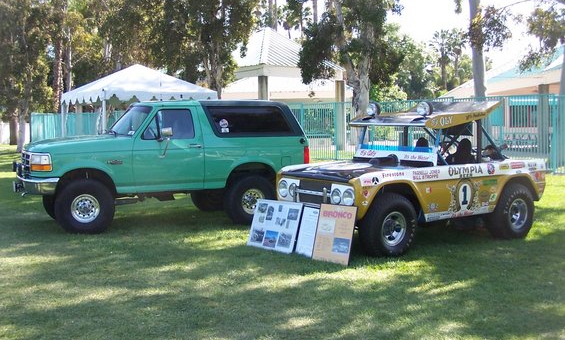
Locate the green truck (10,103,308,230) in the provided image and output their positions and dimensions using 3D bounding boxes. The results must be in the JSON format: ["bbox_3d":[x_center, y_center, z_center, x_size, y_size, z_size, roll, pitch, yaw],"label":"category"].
[{"bbox_3d":[-2.036,-0.131,13.172,4.700,2.020,2.060,-2,4,-24],"label":"green truck"}]

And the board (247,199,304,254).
[{"bbox_3d":[-0.096,0.743,10.315,0.030,0.659,0.860,21,-12,-42],"label":"board"}]

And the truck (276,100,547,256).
[{"bbox_3d":[1.867,0.011,11.081,3.720,1.970,1.860,-3,4,-34],"label":"truck"}]

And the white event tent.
[{"bbox_3d":[-3.783,-1.175,20.623,3.050,3.184,3.050,-3,4,-33],"label":"white event tent"}]

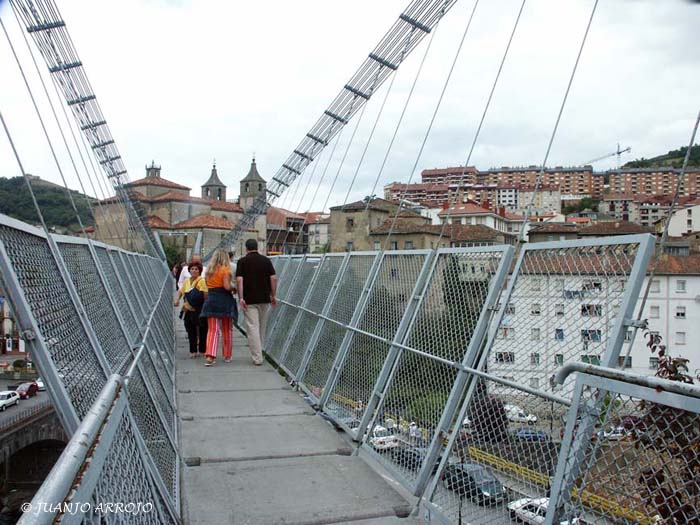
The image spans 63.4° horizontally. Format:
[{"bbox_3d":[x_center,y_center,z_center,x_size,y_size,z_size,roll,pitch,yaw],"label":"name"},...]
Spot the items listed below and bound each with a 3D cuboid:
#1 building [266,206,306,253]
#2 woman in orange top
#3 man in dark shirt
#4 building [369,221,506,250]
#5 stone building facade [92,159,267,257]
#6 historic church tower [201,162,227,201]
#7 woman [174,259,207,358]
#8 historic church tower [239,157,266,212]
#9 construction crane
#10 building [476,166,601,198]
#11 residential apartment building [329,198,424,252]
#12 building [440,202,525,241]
[{"bbox_3d":[-15.477,-6.000,138.000,9.500,14.000,12.000,1,0,-3],"label":"building"},{"bbox_3d":[-1.860,0.625,7.950,0.470,1.629,0.420,1,0,-13],"label":"woman in orange top"},{"bbox_3d":[-1.320,0.555,7.950,0.580,1.769,0.420,1,0,-16],"label":"man in dark shirt"},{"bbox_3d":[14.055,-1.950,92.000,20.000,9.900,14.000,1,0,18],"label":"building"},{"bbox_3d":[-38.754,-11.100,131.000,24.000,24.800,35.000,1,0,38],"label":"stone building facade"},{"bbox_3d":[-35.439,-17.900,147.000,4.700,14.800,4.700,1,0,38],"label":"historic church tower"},{"bbox_3d":[-2.456,0.742,8.800,0.520,1.500,0.380,1,0,-14],"label":"woman"},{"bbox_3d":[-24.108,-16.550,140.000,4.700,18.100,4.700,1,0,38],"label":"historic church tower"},{"bbox_3d":[197.064,-74.000,435.000,4.000,32.000,66.000,1,0,-5],"label":"construction crane"},{"bbox_3d":[124.845,-53.250,375.000,79.000,20.500,15.000,1,0,12],"label":"building"},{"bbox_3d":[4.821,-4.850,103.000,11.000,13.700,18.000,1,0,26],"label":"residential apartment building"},{"bbox_3d":[31.358,-7.850,134.000,16.000,12.700,16.000,1,0,25],"label":"building"}]

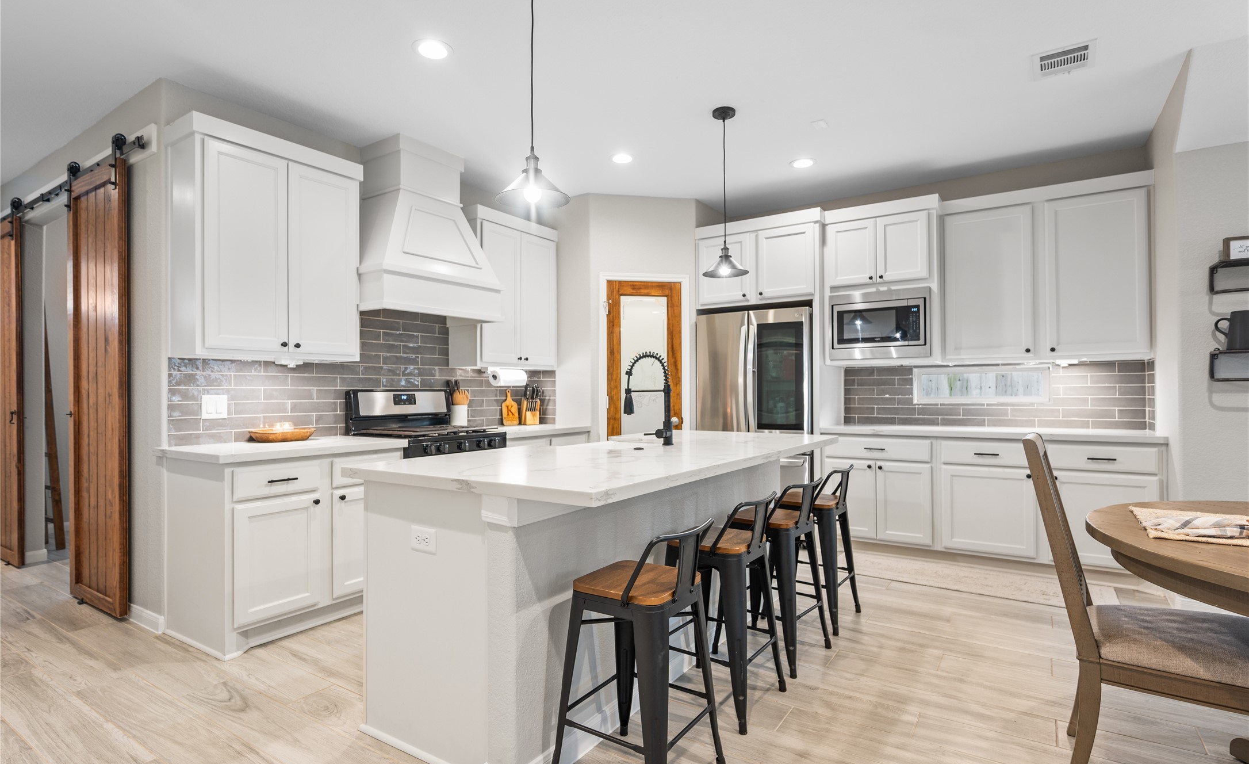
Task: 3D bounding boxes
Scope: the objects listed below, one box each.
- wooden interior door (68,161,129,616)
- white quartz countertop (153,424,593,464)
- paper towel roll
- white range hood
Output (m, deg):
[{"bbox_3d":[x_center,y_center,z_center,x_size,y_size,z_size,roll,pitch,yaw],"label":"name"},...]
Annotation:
[{"bbox_3d":[-2.949,0.026,3.493,0.757,2.406,0.044,-1,-1,34],"label":"wooden interior door"},{"bbox_3d":[-1.271,0.352,3.999,0.636,0.040,2.692,-1,-1,34],"label":"white quartz countertop"},{"bbox_3d":[-0.908,-0.024,4.898,0.121,0.121,0.282,-1,-1,34],"label":"paper towel roll"},{"bbox_3d":[-1.320,-0.950,4.040,0.542,1.085,0.931,-1,-1,34],"label":"white range hood"}]

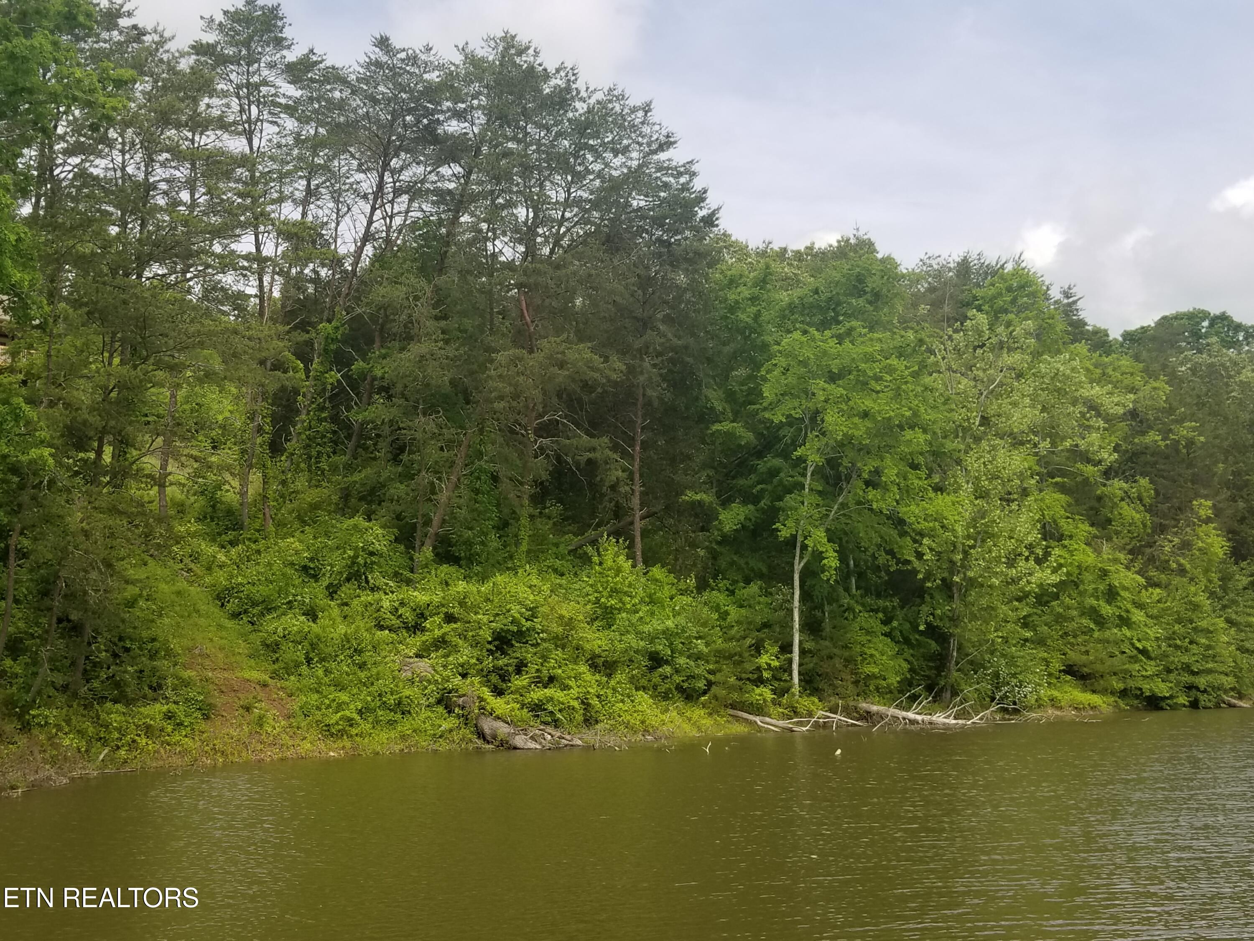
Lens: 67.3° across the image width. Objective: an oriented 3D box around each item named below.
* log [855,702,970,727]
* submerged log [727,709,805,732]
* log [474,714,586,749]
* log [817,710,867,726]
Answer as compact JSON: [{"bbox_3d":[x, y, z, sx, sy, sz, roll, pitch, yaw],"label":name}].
[{"bbox_3d":[9.837,8.401,32.500,4.000,0.750,0.800,0,-11,0],"label":"log"},{"bbox_3d":[4.402,7.893,29.700,2.500,0.650,0.650,0,-11,0],"label":"submerged log"},{"bbox_3d":[-2.543,6.847,24.700,2.950,0.850,1.000,0,-11,0],"label":"log"},{"bbox_3d":[7.146,8.221,31.300,1.700,0.480,0.500,0,-11,0],"label":"log"}]

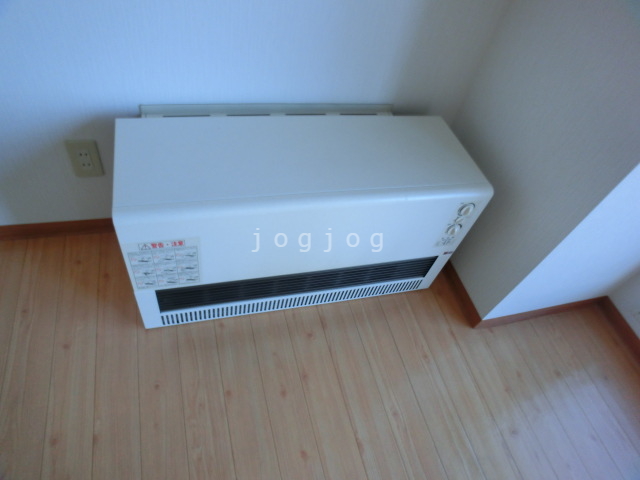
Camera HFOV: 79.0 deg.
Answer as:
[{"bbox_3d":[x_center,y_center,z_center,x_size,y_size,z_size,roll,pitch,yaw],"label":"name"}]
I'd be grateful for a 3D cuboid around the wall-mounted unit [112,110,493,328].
[{"bbox_3d":[-0.055,-0.069,1.143,0.906,0.460,0.336,-6,51,-18],"label":"wall-mounted unit"}]

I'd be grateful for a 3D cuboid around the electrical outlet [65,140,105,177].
[{"bbox_3d":[-0.606,-0.212,1.006,0.071,0.120,0.010,-6,54,-18],"label":"electrical outlet"}]

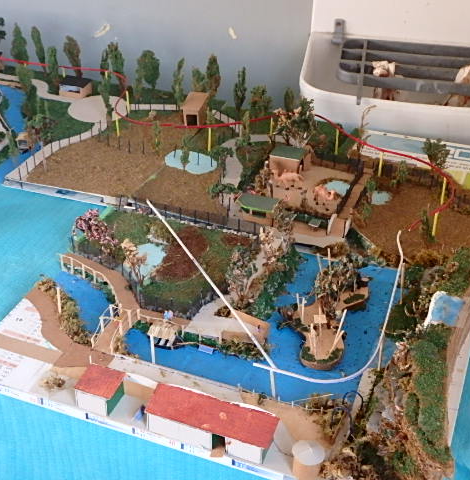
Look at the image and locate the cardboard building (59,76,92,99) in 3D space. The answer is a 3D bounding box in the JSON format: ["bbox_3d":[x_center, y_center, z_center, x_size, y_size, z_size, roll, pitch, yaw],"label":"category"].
[{"bbox_3d":[-0.329,-0.316,1.606,0.058,0.030,0.040,12,37,19],"label":"cardboard building"}]

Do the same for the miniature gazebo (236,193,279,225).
[{"bbox_3d":[0.040,-0.052,1.298,0.070,0.029,0.045,12,37,19],"label":"miniature gazebo"}]

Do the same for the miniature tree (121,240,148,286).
[{"bbox_3d":[-0.147,0.030,1.144,0.039,0.078,0.039,-1,35,1],"label":"miniature tree"}]

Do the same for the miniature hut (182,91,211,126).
[{"bbox_3d":[-0.080,-0.265,1.584,0.035,0.056,0.040,7,36,12],"label":"miniature hut"}]

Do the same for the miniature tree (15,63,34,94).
[{"bbox_3d":[-0.468,-0.357,1.717,0.034,0.071,0.034,12,37,19],"label":"miniature tree"}]

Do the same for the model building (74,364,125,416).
[{"bbox_3d":[-0.166,0.187,0.959,0.050,0.034,0.046,12,37,19],"label":"model building"}]

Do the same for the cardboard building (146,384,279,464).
[{"bbox_3d":[-0.027,0.217,0.911,0.152,0.034,0.046,12,37,19],"label":"cardboard building"}]

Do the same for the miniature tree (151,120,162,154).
[{"bbox_3d":[-0.150,-0.194,1.471,0.019,0.071,0.019,-1,35,1],"label":"miniature tree"}]

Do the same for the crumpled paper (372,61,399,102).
[{"bbox_3d":[0.291,-0.305,1.505,0.048,0.071,0.040,12,37,19],"label":"crumpled paper"}]

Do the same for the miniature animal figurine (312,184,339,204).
[{"bbox_3d":[0.153,-0.077,1.321,0.019,0.039,0.047,-22,40,-27],"label":"miniature animal figurine"}]

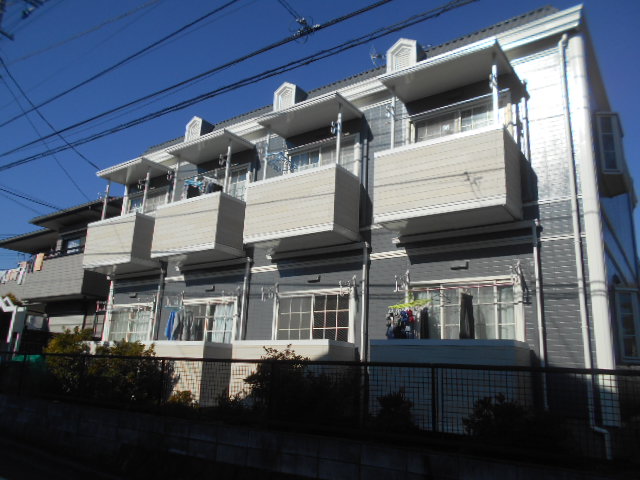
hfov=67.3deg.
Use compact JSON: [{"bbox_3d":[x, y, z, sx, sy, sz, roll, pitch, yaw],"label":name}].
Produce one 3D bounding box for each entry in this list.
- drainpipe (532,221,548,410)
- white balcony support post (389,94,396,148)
[{"bbox_3d":[2.898,0.937,6.302,0.065,2.468,0.065,-8,-18,34],"label":"drainpipe"},{"bbox_3d":[1.189,-1.922,7.784,0.060,0.995,0.060,-8,-18,34],"label":"white balcony support post"}]

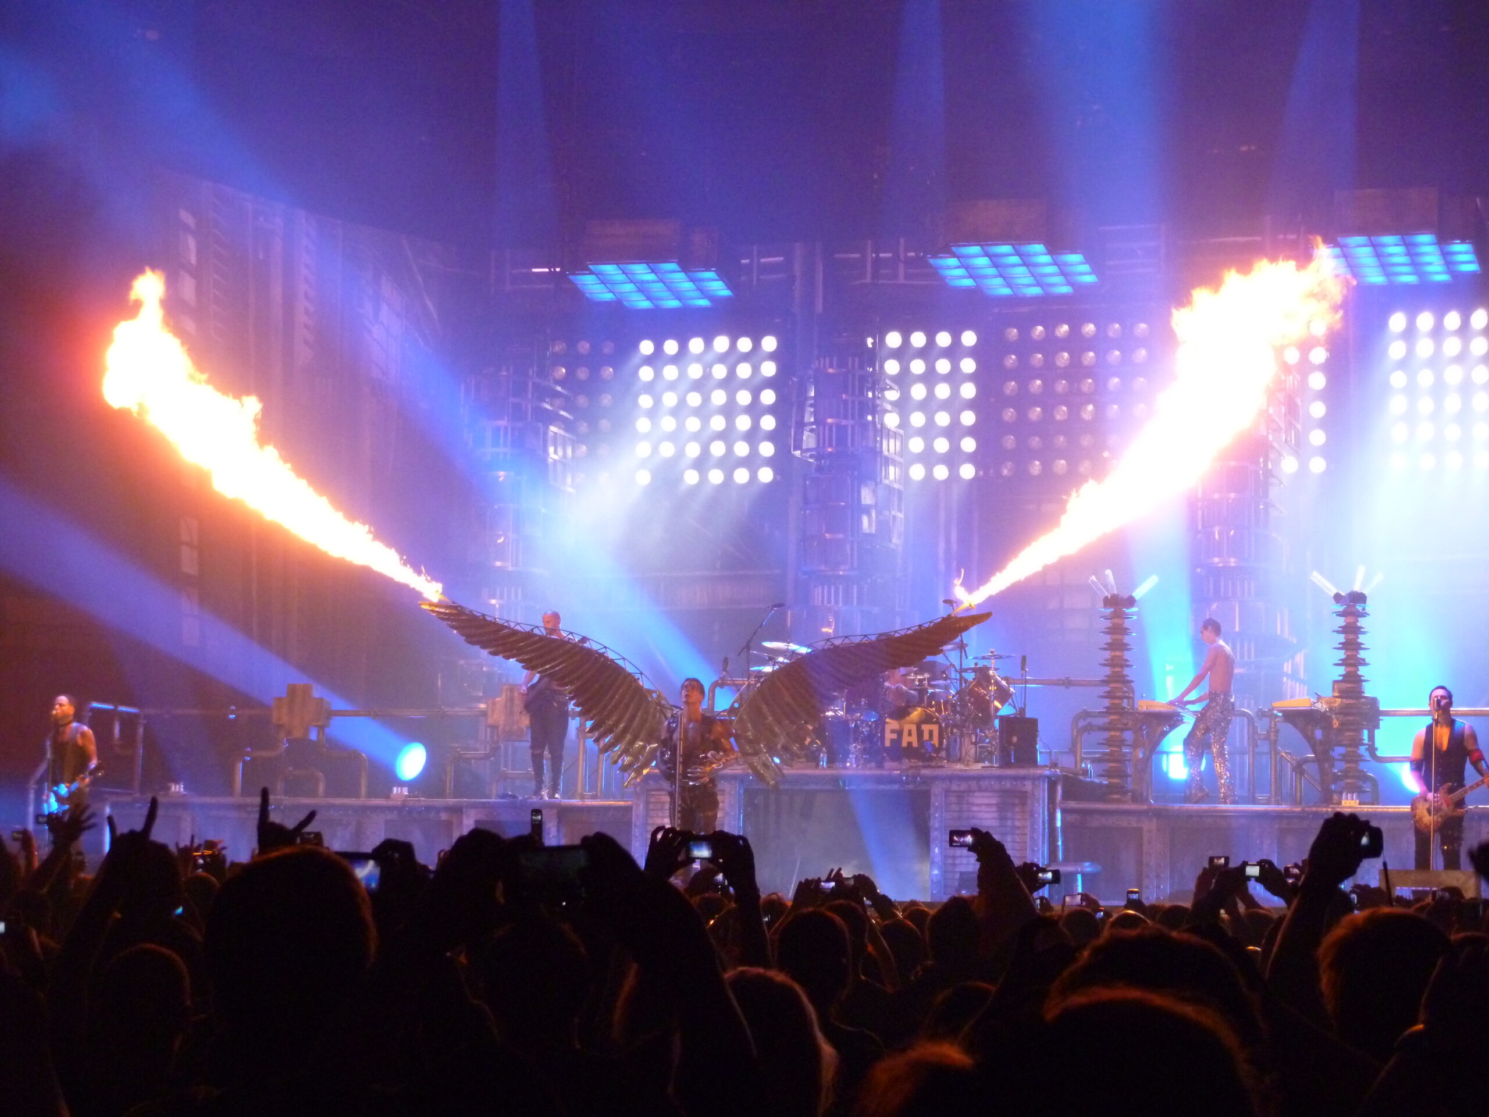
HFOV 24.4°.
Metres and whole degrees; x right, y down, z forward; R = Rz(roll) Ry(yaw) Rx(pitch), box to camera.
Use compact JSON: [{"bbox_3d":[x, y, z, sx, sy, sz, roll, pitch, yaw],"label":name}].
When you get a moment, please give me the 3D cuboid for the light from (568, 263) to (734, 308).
[{"bbox_3d":[-0.980,-2.872,36.000,1.680,0.200,1.300,-1,-17,21],"label":"light"}]

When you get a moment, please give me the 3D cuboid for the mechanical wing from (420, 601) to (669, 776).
[{"bbox_3d":[-1.666,1.099,28.900,2.100,1.500,0.500,-1,-6,18],"label":"mechanical wing"}]

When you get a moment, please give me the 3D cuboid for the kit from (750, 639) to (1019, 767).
[{"bbox_3d":[1.413,1.459,34.400,2.350,1.270,1.750,-1,-6,18],"label":"kit"}]

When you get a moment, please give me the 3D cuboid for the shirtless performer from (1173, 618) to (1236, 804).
[{"bbox_3d":[4.546,1.500,34.000,0.660,1.840,0.500,0,-6,15],"label":"shirtless performer"}]

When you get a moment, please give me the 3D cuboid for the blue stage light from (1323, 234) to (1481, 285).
[{"bbox_3d":[7.039,-3.305,37.210,1.750,0.250,1.440,-1,-17,18],"label":"blue stage light"}]

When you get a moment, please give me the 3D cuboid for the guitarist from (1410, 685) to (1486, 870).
[{"bbox_3d":[5.609,1.929,27.306,0.720,1.830,0.480,-1,-6,19],"label":"guitarist"}]

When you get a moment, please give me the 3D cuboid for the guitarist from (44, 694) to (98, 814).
[{"bbox_3d":[-6.041,2.114,30.708,0.580,1.790,0.450,-2,-7,27],"label":"guitarist"}]

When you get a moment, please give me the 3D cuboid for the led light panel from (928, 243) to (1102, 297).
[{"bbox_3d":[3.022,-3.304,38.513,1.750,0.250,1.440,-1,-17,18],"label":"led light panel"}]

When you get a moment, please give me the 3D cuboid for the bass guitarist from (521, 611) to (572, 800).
[{"bbox_3d":[-2.057,1.525,35.800,0.560,1.940,0.460,0,-6,16],"label":"bass guitarist"}]

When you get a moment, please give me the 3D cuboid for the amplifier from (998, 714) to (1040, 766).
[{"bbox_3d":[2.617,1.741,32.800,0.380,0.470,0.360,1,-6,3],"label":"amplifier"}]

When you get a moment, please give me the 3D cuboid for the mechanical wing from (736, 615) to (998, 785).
[{"bbox_3d":[0.989,1.188,29.400,2.200,1.450,0.550,0,-6,13],"label":"mechanical wing"}]

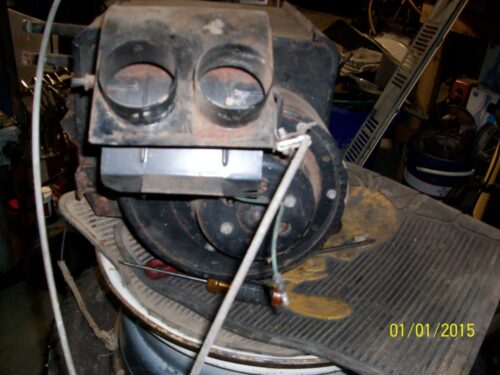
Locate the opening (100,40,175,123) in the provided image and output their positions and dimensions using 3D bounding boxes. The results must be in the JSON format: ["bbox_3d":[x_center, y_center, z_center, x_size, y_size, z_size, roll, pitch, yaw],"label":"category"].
[{"bbox_3d":[-0.124,-0.117,0.550,0.084,0.035,0.084,2,68,-2],"label":"opening"}]

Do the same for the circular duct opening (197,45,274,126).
[{"bbox_3d":[-0.018,-0.114,0.550,0.084,0.035,0.084,2,68,-2],"label":"circular duct opening"}]

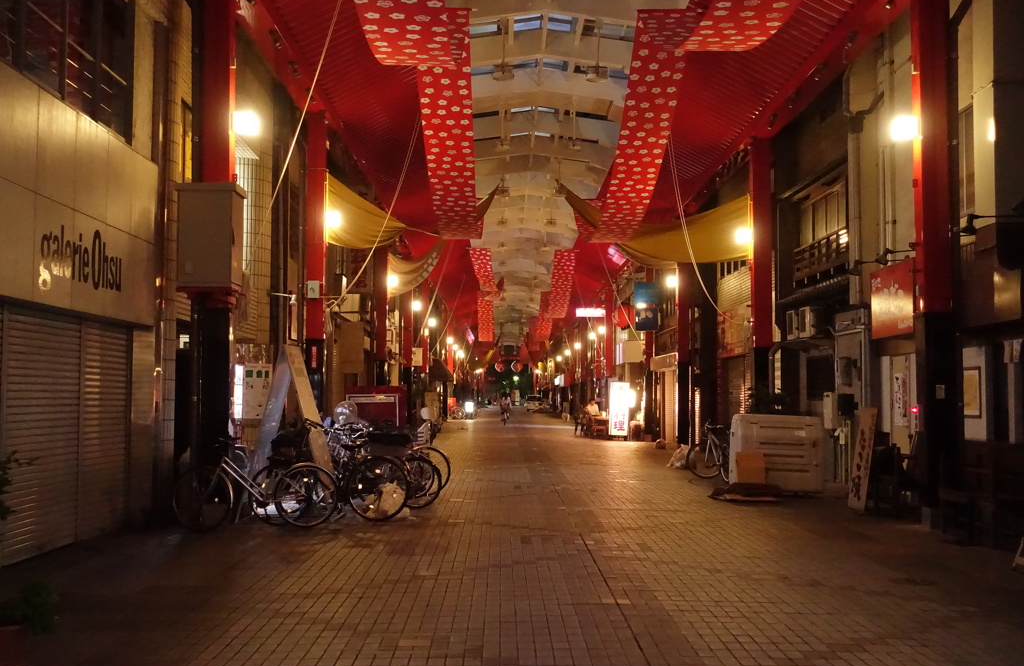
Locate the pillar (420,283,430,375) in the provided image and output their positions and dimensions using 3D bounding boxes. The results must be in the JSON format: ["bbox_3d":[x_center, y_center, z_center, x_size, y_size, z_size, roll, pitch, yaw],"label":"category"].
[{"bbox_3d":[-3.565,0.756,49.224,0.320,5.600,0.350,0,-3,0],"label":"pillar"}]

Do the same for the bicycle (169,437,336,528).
[{"bbox_3d":[-2.760,1.616,12.784,1.800,1.000,0.570,2,-3,-25],"label":"bicycle"}]

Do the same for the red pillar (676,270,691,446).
[{"bbox_3d":[4.489,0.164,31.132,0.310,5.600,0.340,0,-3,0],"label":"red pillar"}]

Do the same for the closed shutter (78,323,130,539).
[{"bbox_3d":[-4.216,0.985,12.390,0.100,2.200,1.500,0,-3,0],"label":"closed shutter"}]

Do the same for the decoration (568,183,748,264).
[{"bbox_3d":[2.534,-1.890,20.800,3.300,1.400,0.900,0,-3,0],"label":"decoration"}]

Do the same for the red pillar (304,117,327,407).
[{"bbox_3d":[-3.283,-0.526,19.952,0.310,6.000,0.340,0,-3,0],"label":"red pillar"}]

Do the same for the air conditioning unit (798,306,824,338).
[{"bbox_3d":[5.140,-0.148,20.431,0.280,0.550,0.770,0,-3,0],"label":"air conditioning unit"}]

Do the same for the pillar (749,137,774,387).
[{"bbox_3d":[4.399,-0.460,21.045,0.360,5.950,0.360,0,-3,0],"label":"pillar"}]

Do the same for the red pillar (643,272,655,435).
[{"bbox_3d":[4.299,0.378,37.251,0.340,5.800,0.340,0,-3,0],"label":"red pillar"}]

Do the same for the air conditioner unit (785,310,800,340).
[{"bbox_3d":[5.090,-0.123,21.200,0.280,0.550,0.720,0,-3,0],"label":"air conditioner unit"}]

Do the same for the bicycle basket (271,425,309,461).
[{"bbox_3d":[-2.470,1.218,13.255,0.320,0.340,0.370,2,-3,-25],"label":"bicycle basket"}]

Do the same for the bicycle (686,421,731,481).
[{"bbox_3d":[3.454,1.994,19.875,0.550,1.000,1.650,1,-3,-19],"label":"bicycle"}]

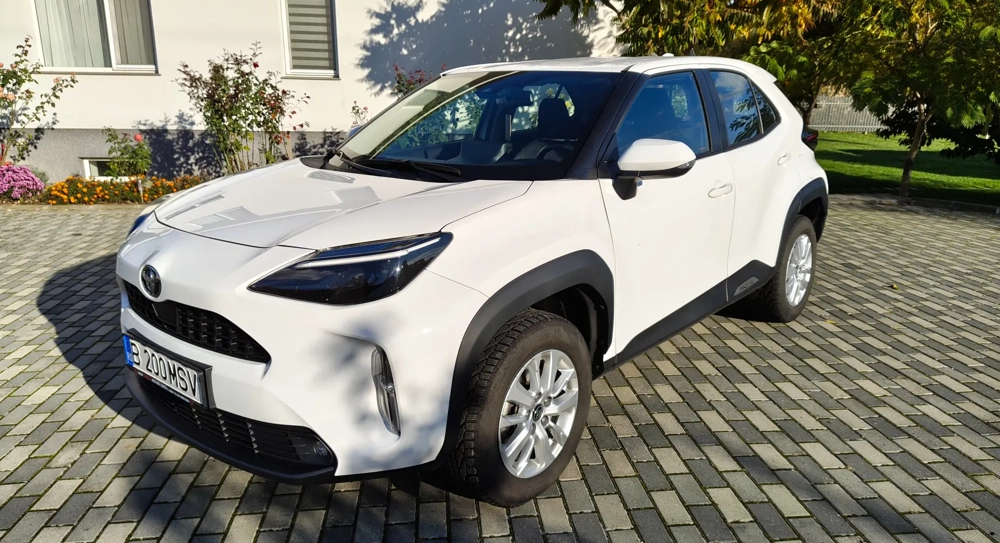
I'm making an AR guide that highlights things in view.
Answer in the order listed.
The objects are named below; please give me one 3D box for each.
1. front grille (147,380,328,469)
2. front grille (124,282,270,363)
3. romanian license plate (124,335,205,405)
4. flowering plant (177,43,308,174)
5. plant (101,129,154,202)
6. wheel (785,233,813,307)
[{"bbox_3d":[-0.985,0.436,2.293,1.200,0.200,0.170,11,18,39],"label":"front grille"},{"bbox_3d":[-1.013,0.128,2.186,0.870,0.150,0.130,11,18,39],"label":"front grille"},{"bbox_3d":[-1.061,0.303,2.170,0.520,0.115,0.025,11,18,39],"label":"romanian license plate"},{"bbox_3d":[-3.771,-2.187,10.168,1.870,2.140,1.300,0,14,0],"label":"flowering plant"},{"bbox_3d":[-5.391,-1.565,10.075,0.730,1.000,0.650,0,14,0],"label":"plant"},{"bbox_3d":[1.752,-0.015,4.235,0.170,0.440,0.440,11,18,39],"label":"wheel"}]

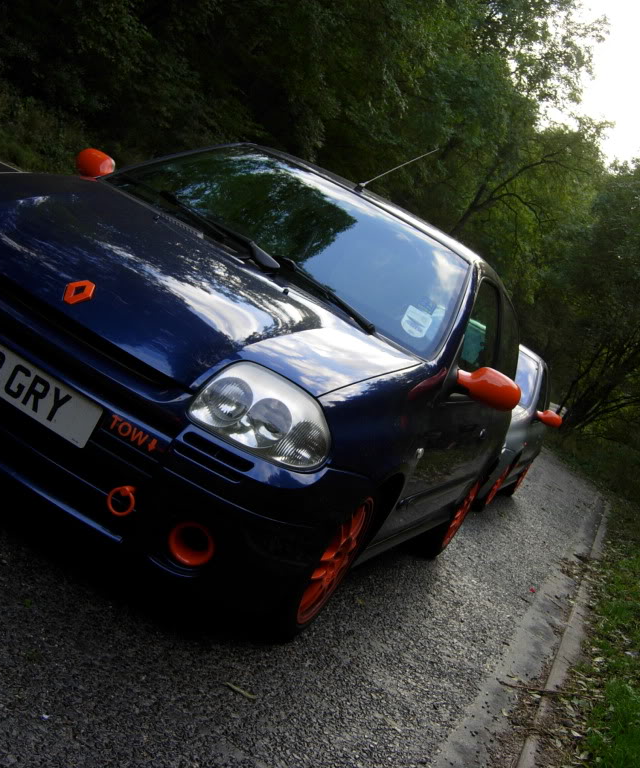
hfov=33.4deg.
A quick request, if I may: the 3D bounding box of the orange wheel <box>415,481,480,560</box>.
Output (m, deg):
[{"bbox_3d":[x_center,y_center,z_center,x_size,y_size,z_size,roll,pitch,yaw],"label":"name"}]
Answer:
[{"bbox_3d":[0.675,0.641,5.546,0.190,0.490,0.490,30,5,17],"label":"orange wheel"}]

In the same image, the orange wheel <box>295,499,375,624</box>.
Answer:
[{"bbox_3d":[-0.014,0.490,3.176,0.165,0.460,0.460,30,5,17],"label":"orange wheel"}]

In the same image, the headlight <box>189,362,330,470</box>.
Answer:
[{"bbox_3d":[-0.119,0.073,2.643,0.330,0.200,0.260,29,5,9],"label":"headlight"}]

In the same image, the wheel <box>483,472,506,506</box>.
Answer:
[{"bbox_3d":[1.418,0.760,8.803,0.190,0.560,0.560,30,5,15],"label":"wheel"}]

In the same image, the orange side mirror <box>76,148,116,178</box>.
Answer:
[{"bbox_3d":[-0.834,-0.815,4.082,0.215,0.135,0.135,30,5,17],"label":"orange side mirror"}]

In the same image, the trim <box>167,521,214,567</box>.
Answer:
[{"bbox_3d":[-0.307,0.387,2.595,0.110,0.110,0.060,29,5,10],"label":"trim"}]

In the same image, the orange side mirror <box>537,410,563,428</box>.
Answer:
[{"bbox_3d":[1.893,0.288,8.767,0.220,0.135,0.135,30,5,16],"label":"orange side mirror"}]

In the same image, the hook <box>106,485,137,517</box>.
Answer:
[{"bbox_3d":[-0.480,0.282,2.583,0.065,0.082,0.040,30,5,17],"label":"hook"}]

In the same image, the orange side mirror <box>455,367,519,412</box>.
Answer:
[{"bbox_3d":[0.571,0.006,3.589,0.225,0.135,0.135,30,5,17],"label":"orange side mirror"}]

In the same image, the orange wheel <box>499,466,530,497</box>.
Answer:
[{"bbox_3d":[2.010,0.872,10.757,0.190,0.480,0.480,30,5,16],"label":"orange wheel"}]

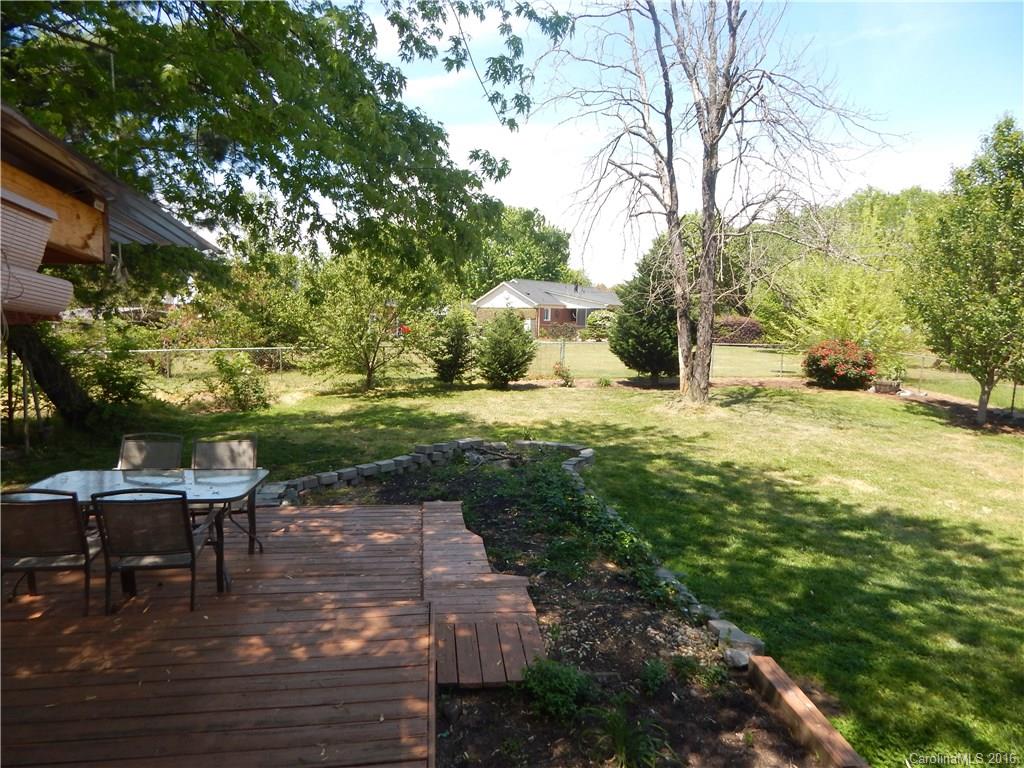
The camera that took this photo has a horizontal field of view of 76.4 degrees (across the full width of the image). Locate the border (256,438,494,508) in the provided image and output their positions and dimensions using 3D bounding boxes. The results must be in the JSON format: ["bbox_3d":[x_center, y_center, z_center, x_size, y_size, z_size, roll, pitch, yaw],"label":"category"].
[{"bbox_3d":[-1.570,1.067,8.407,3.500,0.290,0.360,-6,9,-42],"label":"border"}]

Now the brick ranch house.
[{"bbox_3d":[4.098,-7.314,63.545,7.200,4.950,19.000,4,8,32],"label":"brick ranch house"}]

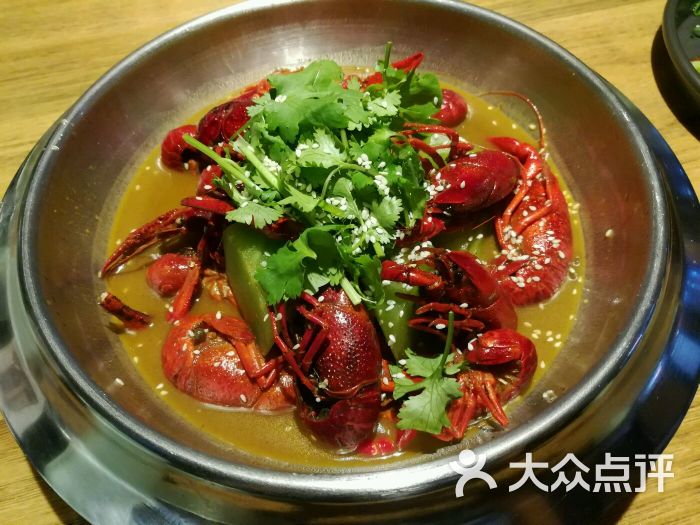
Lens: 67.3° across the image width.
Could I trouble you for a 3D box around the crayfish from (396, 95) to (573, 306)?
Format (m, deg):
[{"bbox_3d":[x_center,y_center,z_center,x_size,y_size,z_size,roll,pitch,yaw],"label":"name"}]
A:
[{"bbox_3d":[0.073,-0.038,0.316,0.092,0.046,0.130,0,59,0],"label":"crayfish"}]

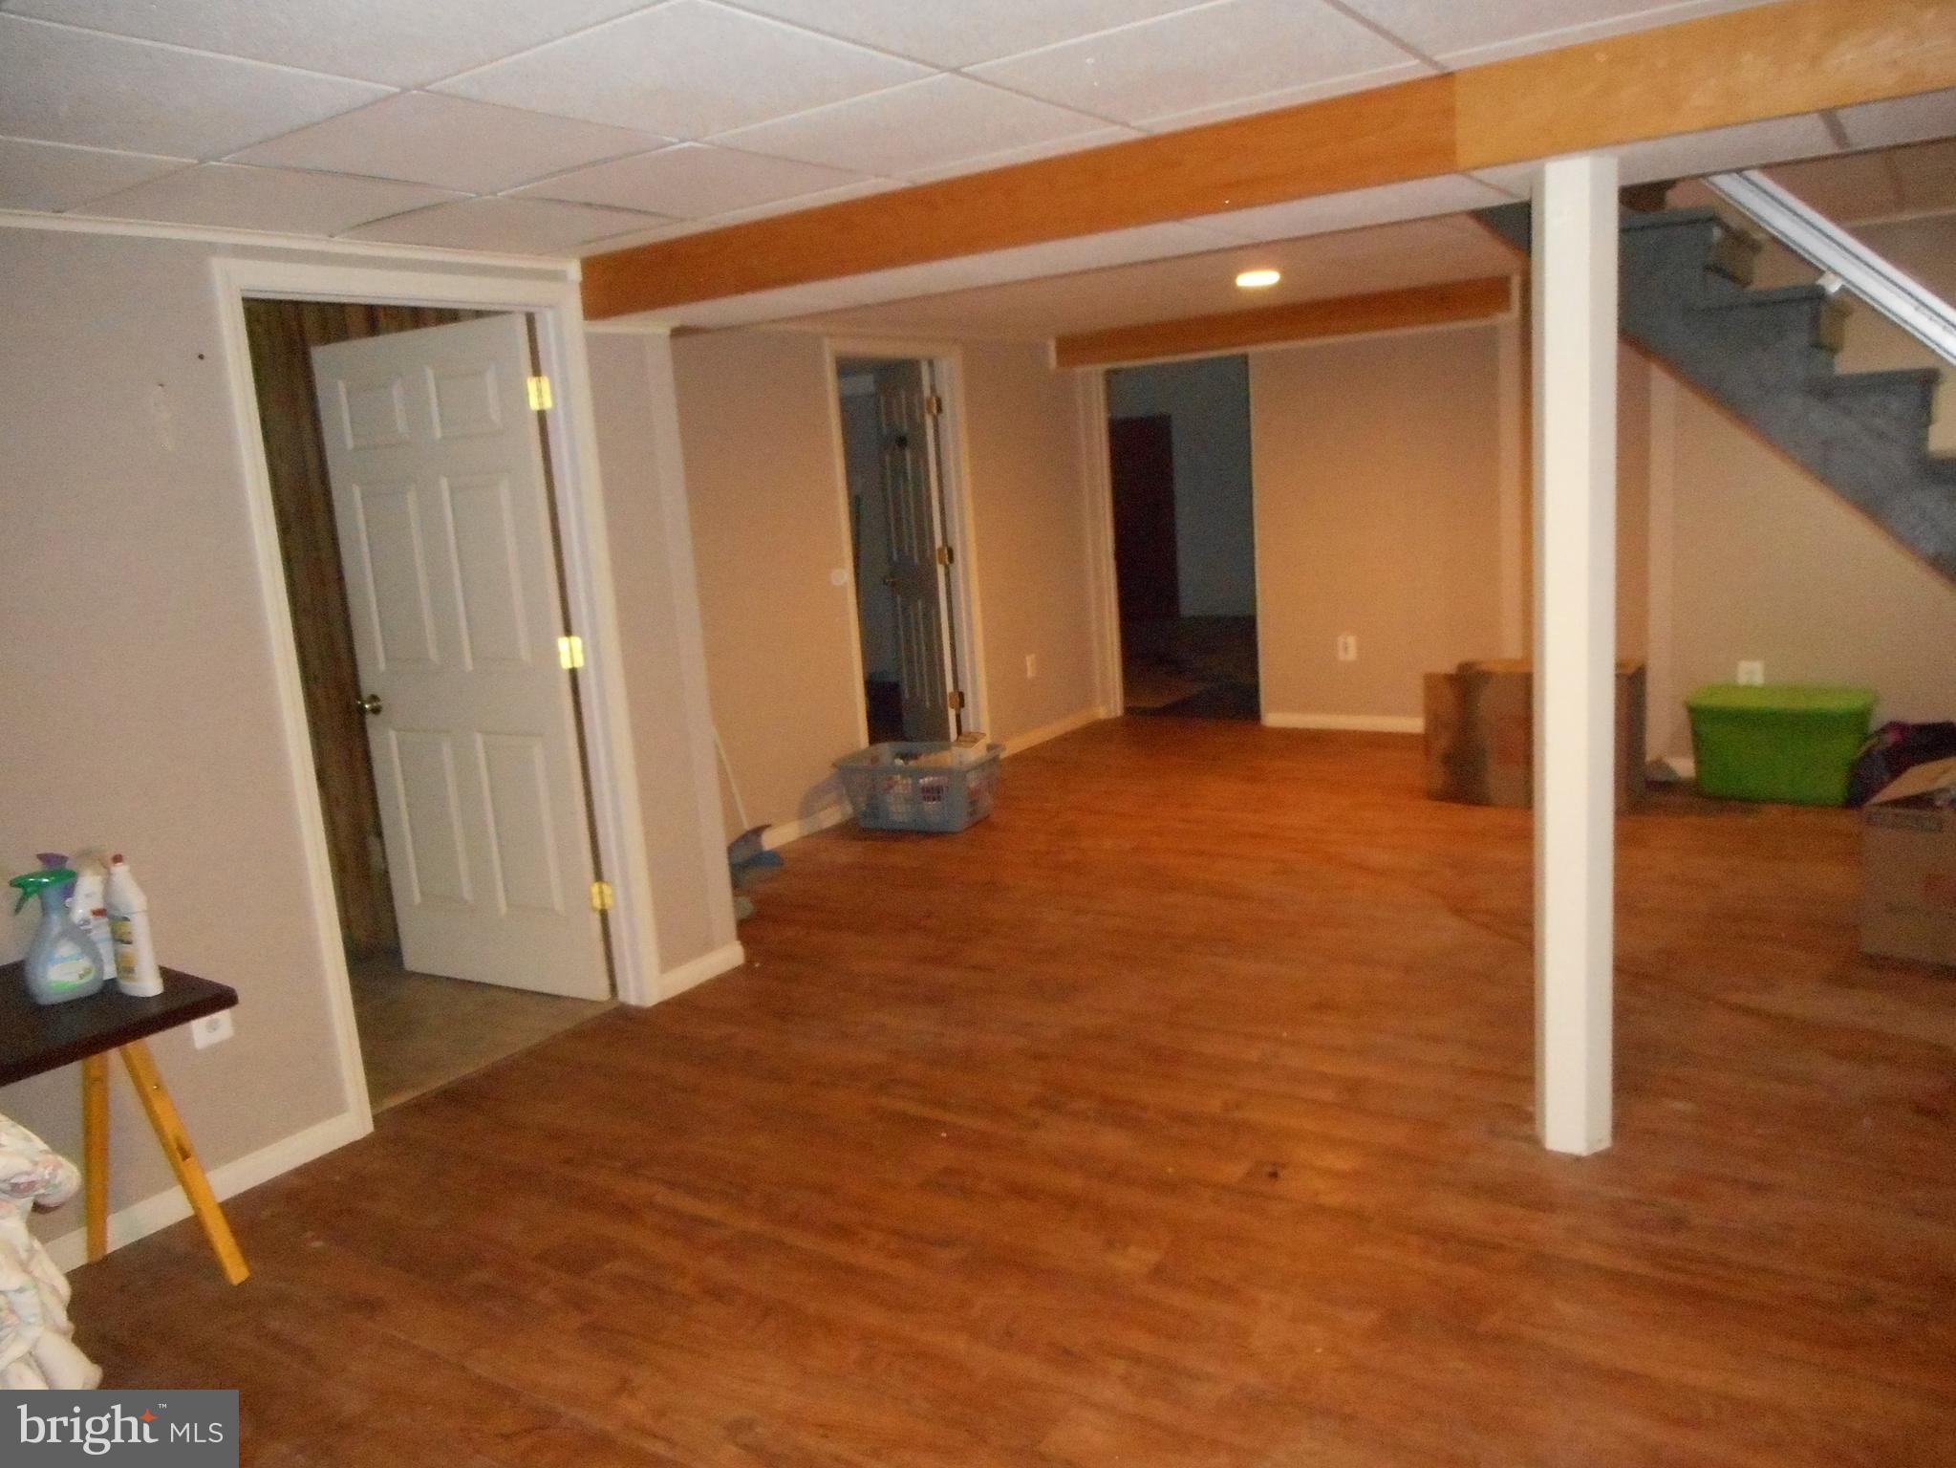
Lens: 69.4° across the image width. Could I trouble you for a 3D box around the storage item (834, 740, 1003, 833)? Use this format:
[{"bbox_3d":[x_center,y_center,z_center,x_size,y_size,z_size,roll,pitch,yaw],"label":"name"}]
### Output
[{"bbox_3d":[-0.238,0.240,6.203,0.630,0.280,0.450,1,12,27],"label":"storage item"}]

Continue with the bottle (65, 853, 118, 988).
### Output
[{"bbox_3d":[-1.682,0.344,2.711,0.105,0.255,0.070,-15,15,-43],"label":"bottle"}]

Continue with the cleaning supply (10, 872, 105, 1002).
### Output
[{"bbox_3d":[-1.731,0.376,2.651,0.135,0.240,0.075,-11,13,-32],"label":"cleaning supply"}]

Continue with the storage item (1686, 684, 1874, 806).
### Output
[{"bbox_3d":[3.246,0.047,5.733,0.620,0.400,0.410,3,13,34],"label":"storage item"}]

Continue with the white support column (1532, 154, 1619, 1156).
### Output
[{"bbox_3d":[1.221,-0.105,2.884,0.155,2.000,0.155,3,13,34],"label":"white support column"}]

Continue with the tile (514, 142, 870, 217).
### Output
[{"bbox_3d":[-0.634,-1.201,3.095,0.605,0.020,0.605,3,13,34],"label":"tile"}]

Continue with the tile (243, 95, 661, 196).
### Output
[{"bbox_3d":[-0.975,-1.095,2.634,0.610,0.018,0.595,3,13,34],"label":"tile"}]

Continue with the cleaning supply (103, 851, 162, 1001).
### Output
[{"bbox_3d":[-1.584,0.353,2.628,0.090,0.270,0.068,-2,11,12],"label":"cleaning supply"}]

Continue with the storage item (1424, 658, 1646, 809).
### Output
[{"bbox_3d":[2.269,-0.006,5.777,0.775,0.545,0.340,3,13,34],"label":"storage item"}]

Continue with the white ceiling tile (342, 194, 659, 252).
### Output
[{"bbox_3d":[-1.126,-1.228,3.429,0.585,0.020,0.605,3,13,34],"label":"white ceiling tile"}]

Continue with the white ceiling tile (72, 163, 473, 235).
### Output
[{"bbox_3d":[-1.472,-1.125,2.974,0.575,0.018,0.595,3,13,34],"label":"white ceiling tile"}]

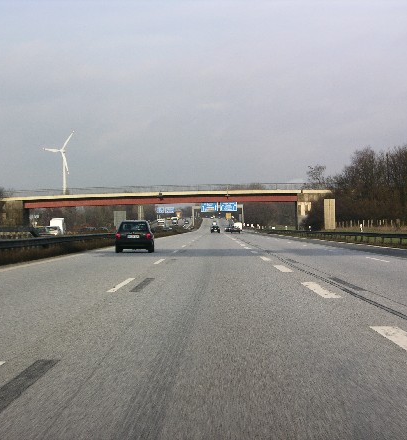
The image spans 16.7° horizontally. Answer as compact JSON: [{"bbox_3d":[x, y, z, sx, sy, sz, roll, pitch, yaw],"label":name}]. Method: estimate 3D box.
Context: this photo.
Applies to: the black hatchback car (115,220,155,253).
[{"bbox_3d":[-2.880,0.715,60.700,1.660,1.410,3.850,-1,0,0],"label":"black hatchback car"}]

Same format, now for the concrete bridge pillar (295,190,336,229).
[{"bbox_3d":[17.000,-1.450,213.500,5.800,6.100,6.200,-1,0,0],"label":"concrete bridge pillar"}]

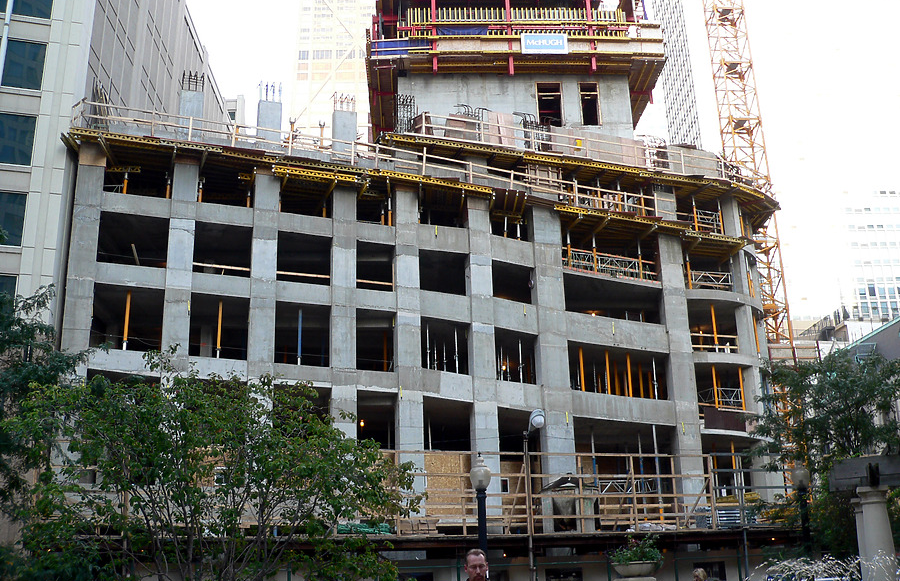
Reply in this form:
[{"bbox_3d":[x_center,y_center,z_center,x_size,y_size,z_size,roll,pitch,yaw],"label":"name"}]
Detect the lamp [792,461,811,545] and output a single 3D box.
[{"bbox_3d":[7.723,5.648,20.145,0.450,3.890,0.450,-2,-17,0],"label":"lamp"}]

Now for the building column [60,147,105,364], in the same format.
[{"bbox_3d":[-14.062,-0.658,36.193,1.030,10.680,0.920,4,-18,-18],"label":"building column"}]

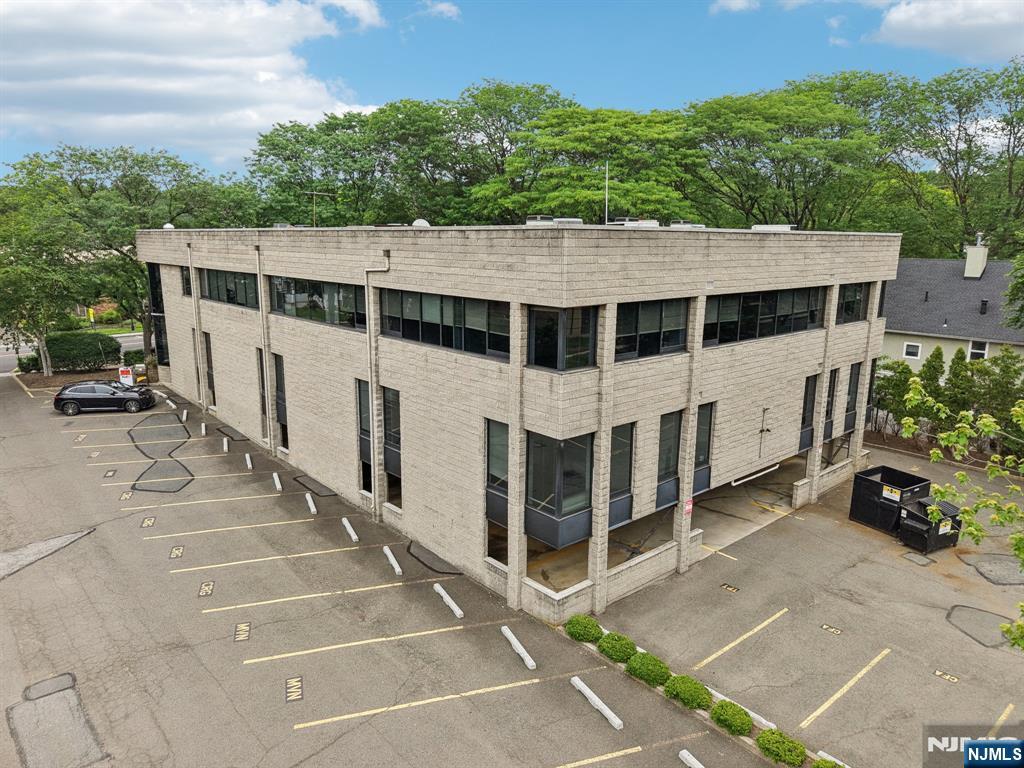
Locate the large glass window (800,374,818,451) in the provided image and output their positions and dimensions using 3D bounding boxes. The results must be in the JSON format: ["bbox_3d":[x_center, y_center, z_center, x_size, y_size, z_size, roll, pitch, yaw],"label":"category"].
[{"bbox_3d":[11.305,1.137,27.196,1.230,2.930,0.180,-10,15,-40],"label":"large glass window"}]

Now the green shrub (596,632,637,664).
[{"bbox_3d":[2.623,6.596,17.744,0.880,0.550,1.000,-10,15,-40],"label":"green shrub"}]

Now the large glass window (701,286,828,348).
[{"bbox_3d":[8.646,-2.399,24.006,8.420,1.600,0.120,-10,16,-41],"label":"large glass window"}]

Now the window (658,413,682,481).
[{"bbox_3d":[4.690,1.848,21.316,1.270,2.200,0.120,-10,16,-41],"label":"window"}]

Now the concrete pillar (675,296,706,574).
[{"bbox_3d":[5.405,1.689,21.786,0.420,8.710,0.390,-10,16,-41],"label":"concrete pillar"}]

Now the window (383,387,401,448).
[{"bbox_3d":[-3.970,1.209,23.798,0.120,2.070,1.130,-10,16,-41],"label":"window"}]

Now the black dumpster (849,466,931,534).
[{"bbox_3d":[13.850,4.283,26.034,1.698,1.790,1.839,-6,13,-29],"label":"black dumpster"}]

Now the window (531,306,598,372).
[{"bbox_3d":[1.316,-1.239,18.350,1.350,1.570,1.230,-10,16,-41],"label":"window"}]

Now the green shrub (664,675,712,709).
[{"bbox_3d":[4.000,6.963,16.119,0.920,0.520,1.060,-10,15,-40],"label":"green shrub"}]

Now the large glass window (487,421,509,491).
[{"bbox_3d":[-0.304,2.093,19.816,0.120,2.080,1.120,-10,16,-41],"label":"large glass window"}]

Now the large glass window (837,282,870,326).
[{"bbox_3d":[13.423,-3.203,28.193,3.450,1.600,0.160,-10,15,-40],"label":"large glass window"}]

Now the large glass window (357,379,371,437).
[{"bbox_3d":[-5.172,0.965,25.510,0.160,2.140,1.170,-10,15,-40],"label":"large glass window"}]

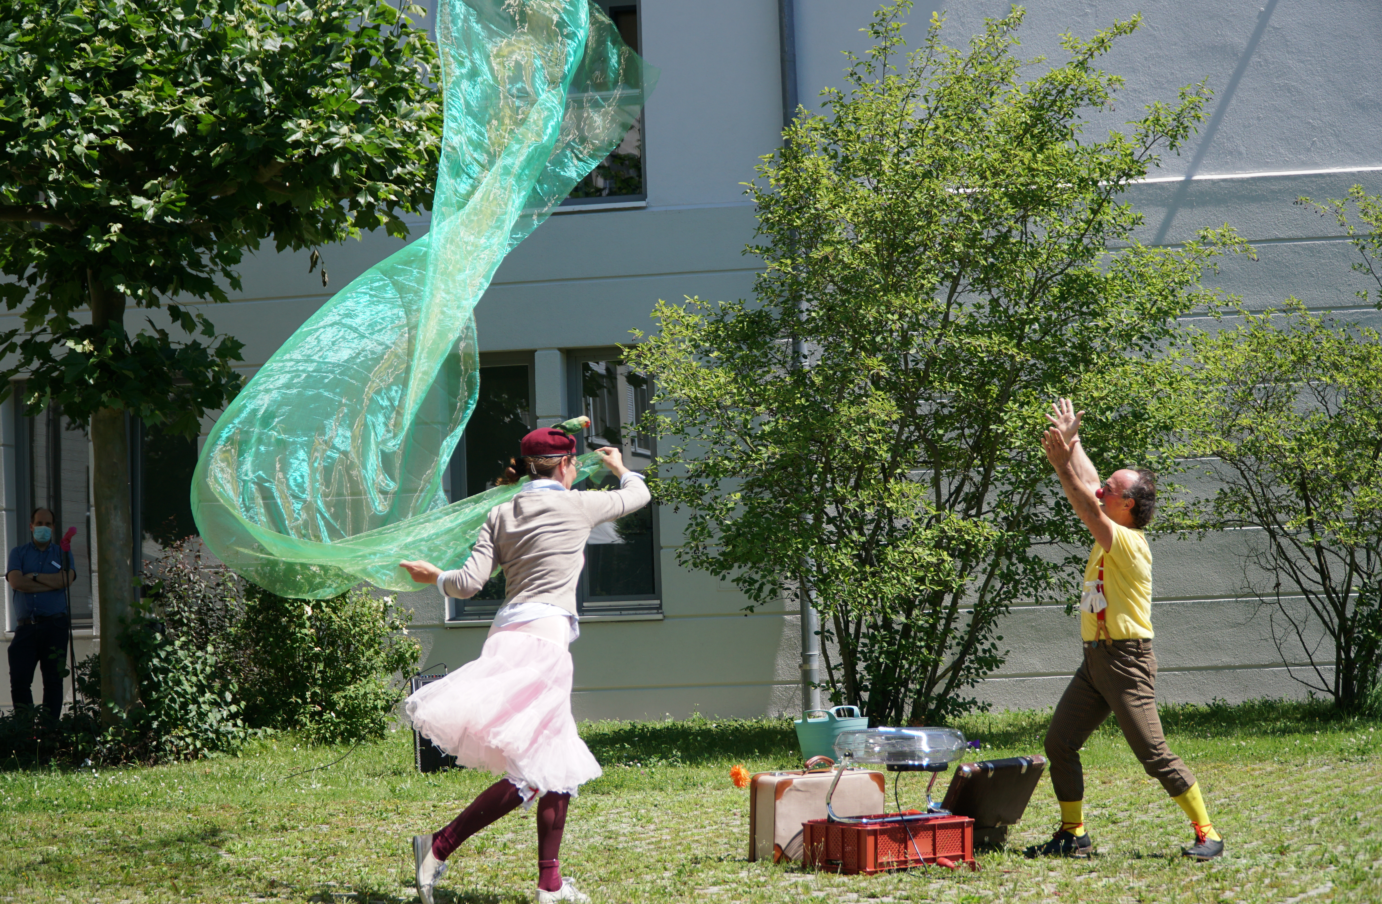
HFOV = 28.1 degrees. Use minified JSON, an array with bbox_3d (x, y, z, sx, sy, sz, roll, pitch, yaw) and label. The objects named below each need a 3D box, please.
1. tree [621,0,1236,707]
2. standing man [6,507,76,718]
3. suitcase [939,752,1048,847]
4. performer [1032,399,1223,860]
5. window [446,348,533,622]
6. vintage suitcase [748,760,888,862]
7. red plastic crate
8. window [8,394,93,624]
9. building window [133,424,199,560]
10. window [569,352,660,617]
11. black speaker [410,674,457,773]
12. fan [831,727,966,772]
[{"bbox_3d":[1.663,-0.610,18.800,4.150,4.900,3.400,-3,-4,10],"label":"tree"},{"bbox_3d":[-4.559,1.278,19.400,0.520,1.790,0.340,-2,-4,-1],"label":"standing man"},{"bbox_3d":[1.166,1.532,11.900,0.510,0.380,0.460,0,-2,-44],"label":"suitcase"},{"bbox_3d":[1.852,0.753,11.750,0.770,1.960,0.530,-2,-4,-6],"label":"performer"},{"bbox_3d":[-1.526,0.279,21.000,0.660,1.970,0.140,-3,-4,10],"label":"window"},{"bbox_3d":[0.536,1.531,11.875,0.640,0.405,0.165,-1,-2,-40],"label":"vintage suitcase"},{"bbox_3d":[0.831,1.643,11.599,0.600,0.195,0.400,1,-5,-38],"label":"red plastic crate"},{"bbox_3d":[-4.965,0.427,21.450,0.660,1.950,0.180,-2,-2,9],"label":"window"},{"bbox_3d":[-4.046,0.381,21.200,0.640,1.950,0.180,-2,-2,9],"label":"building window"},{"bbox_3d":[-0.570,0.241,20.550,0.680,1.980,0.180,-2,-2,9],"label":"window"},{"bbox_3d":[-1.495,1.662,17.110,0.420,0.600,0.320,-1,-4,-9],"label":"black speaker"},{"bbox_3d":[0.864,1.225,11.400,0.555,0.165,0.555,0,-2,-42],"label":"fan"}]

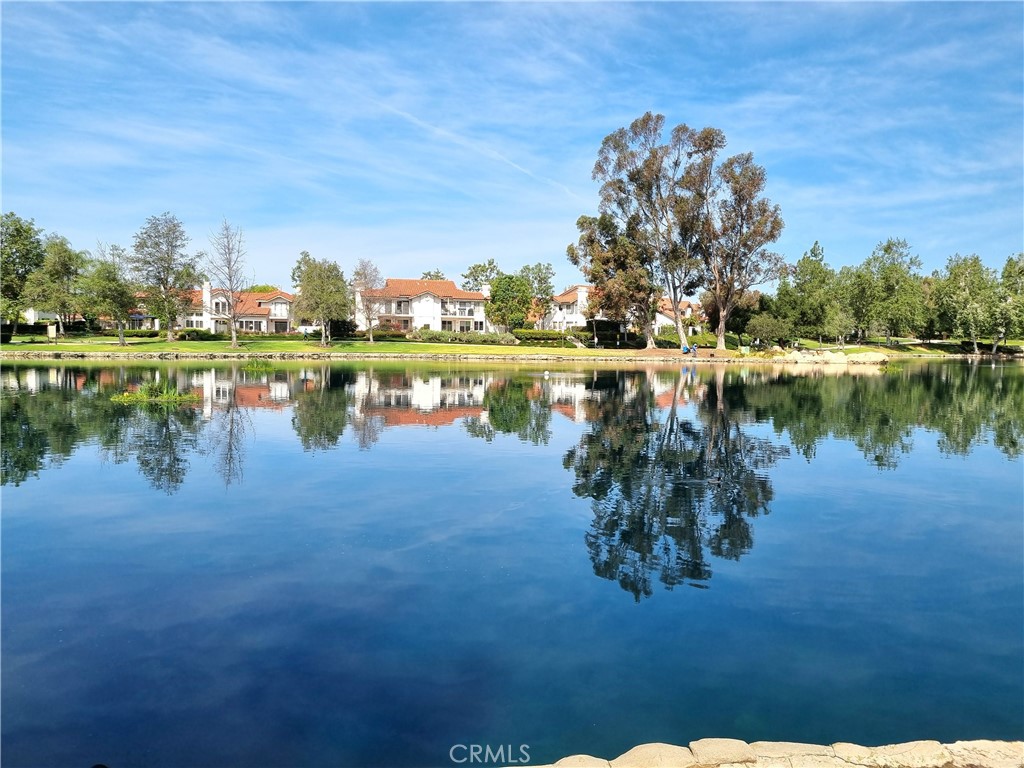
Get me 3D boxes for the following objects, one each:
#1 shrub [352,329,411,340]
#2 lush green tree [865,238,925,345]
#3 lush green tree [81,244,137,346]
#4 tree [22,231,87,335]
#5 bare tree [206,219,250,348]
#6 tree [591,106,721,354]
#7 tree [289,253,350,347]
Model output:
[{"bbox_3d":[-18.194,-6.902,107.250,7.930,1.670,2.200,0,3,-10],"label":"shrub"},{"bbox_3d":[85.989,-20.546,171.980,13.150,23.840,14.000,1,3,0],"label":"lush green tree"},{"bbox_3d":[-44.920,-9.850,85.610,6.170,11.410,6.170,1,3,0],"label":"lush green tree"},{"bbox_3d":[-60.950,-13.120,102.470,8.970,13.660,8.970,1,3,0],"label":"tree"},{"bbox_3d":[-30.824,-10.882,83.512,4.680,14.040,5.000,1,3,0],"label":"bare tree"},{"bbox_3d":[17.898,-18.942,95.470,15.810,29.040,14.500,1,3,0],"label":"tree"},{"bbox_3d":[-25.030,-11.180,100.540,7.760,12.610,7.760,1,3,0],"label":"tree"}]

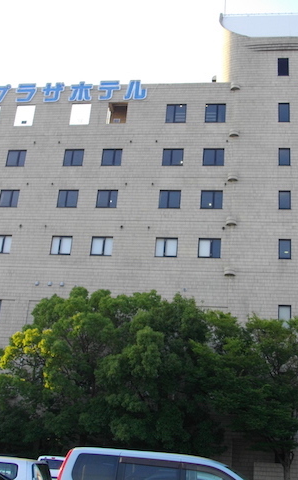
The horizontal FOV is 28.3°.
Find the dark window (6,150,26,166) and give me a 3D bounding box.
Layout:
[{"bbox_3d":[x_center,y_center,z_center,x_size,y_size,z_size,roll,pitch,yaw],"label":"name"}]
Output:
[{"bbox_3d":[-8.534,-5.241,38.052,1.223,1.187,0.150,1,-21,10],"label":"dark window"}]

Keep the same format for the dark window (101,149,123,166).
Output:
[{"bbox_3d":[-2.307,-5.149,36.985,1.256,1.184,0.150,1,-21,10],"label":"dark window"}]

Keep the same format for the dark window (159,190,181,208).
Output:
[{"bbox_3d":[1.227,-2.388,34.678,1.269,1.194,0.150,1,-21,9],"label":"dark window"}]

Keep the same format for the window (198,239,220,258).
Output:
[{"bbox_3d":[3.406,0.459,33.193,1.259,1.175,0.150,1,-21,9],"label":"window"}]

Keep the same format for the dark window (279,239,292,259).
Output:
[{"bbox_3d":[7.949,0.577,34.478,0.691,1.210,0.120,1,-21,10],"label":"dark window"}]

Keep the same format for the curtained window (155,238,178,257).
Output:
[{"bbox_3d":[1.082,0.467,35.686,1.326,1.210,0.120,1,-21,10],"label":"curtained window"}]

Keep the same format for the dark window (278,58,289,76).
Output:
[{"bbox_3d":[8.894,-11.371,39.047,0.682,1.402,0.120,1,-21,10],"label":"dark window"}]

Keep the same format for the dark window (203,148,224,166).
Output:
[{"bbox_3d":[4.108,-5.218,37.423,1.322,1.238,0.120,1,-21,10],"label":"dark window"}]

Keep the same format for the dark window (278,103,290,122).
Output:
[{"bbox_3d":[8.295,-7.824,36.277,0.671,1.360,0.150,1,-21,10],"label":"dark window"}]

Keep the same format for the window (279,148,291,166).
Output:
[{"bbox_3d":[7.919,-4.846,34.585,0.669,1.199,0.150,1,-21,9],"label":"window"}]

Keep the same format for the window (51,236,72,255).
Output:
[{"bbox_3d":[-5.224,0.328,35.323,1.267,1.174,0.150,1,-21,10],"label":"window"}]

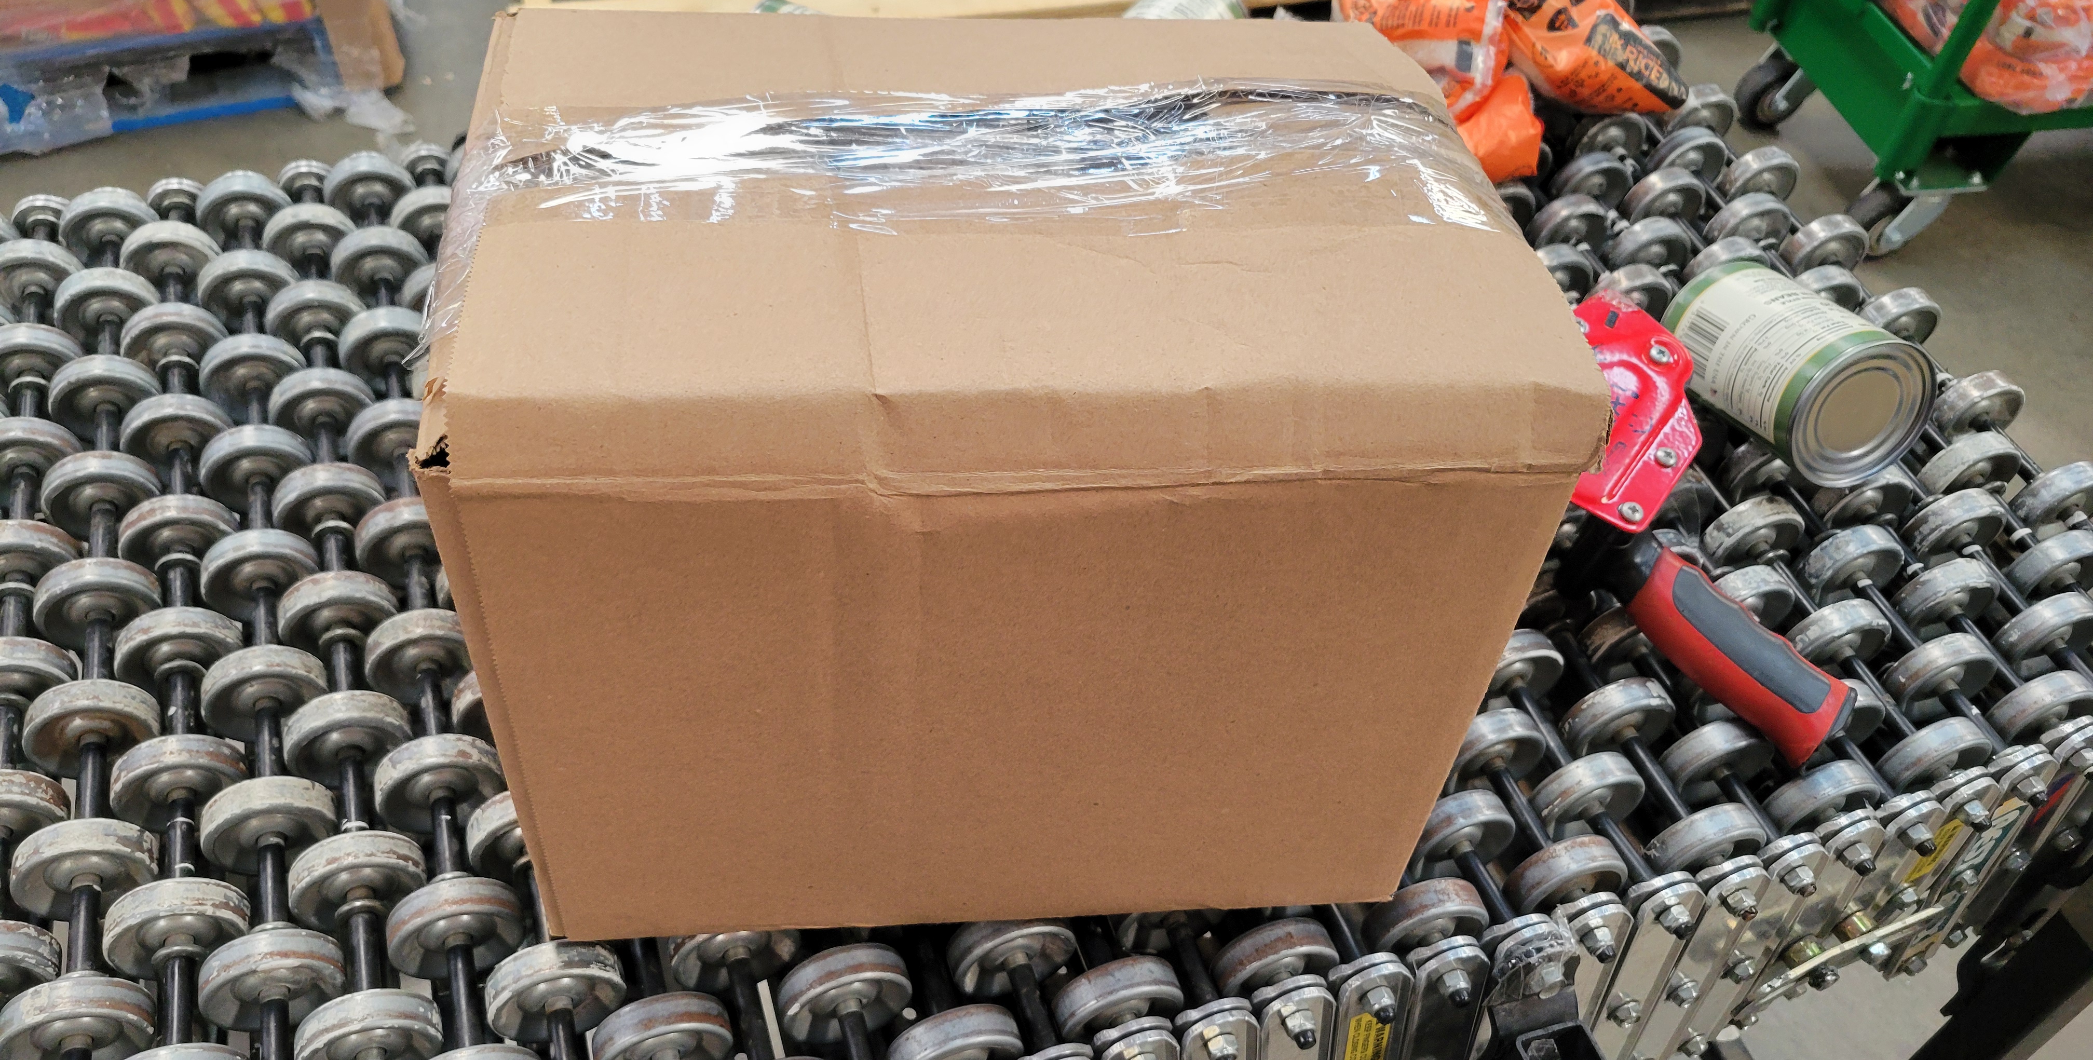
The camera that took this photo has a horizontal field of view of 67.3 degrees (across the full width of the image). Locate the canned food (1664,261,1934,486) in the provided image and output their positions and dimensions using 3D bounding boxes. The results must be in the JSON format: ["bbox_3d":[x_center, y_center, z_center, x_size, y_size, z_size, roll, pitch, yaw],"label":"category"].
[{"bbox_3d":[0.374,-0.081,0.792,0.075,0.075,0.114,-6,29,-10],"label":"canned food"}]

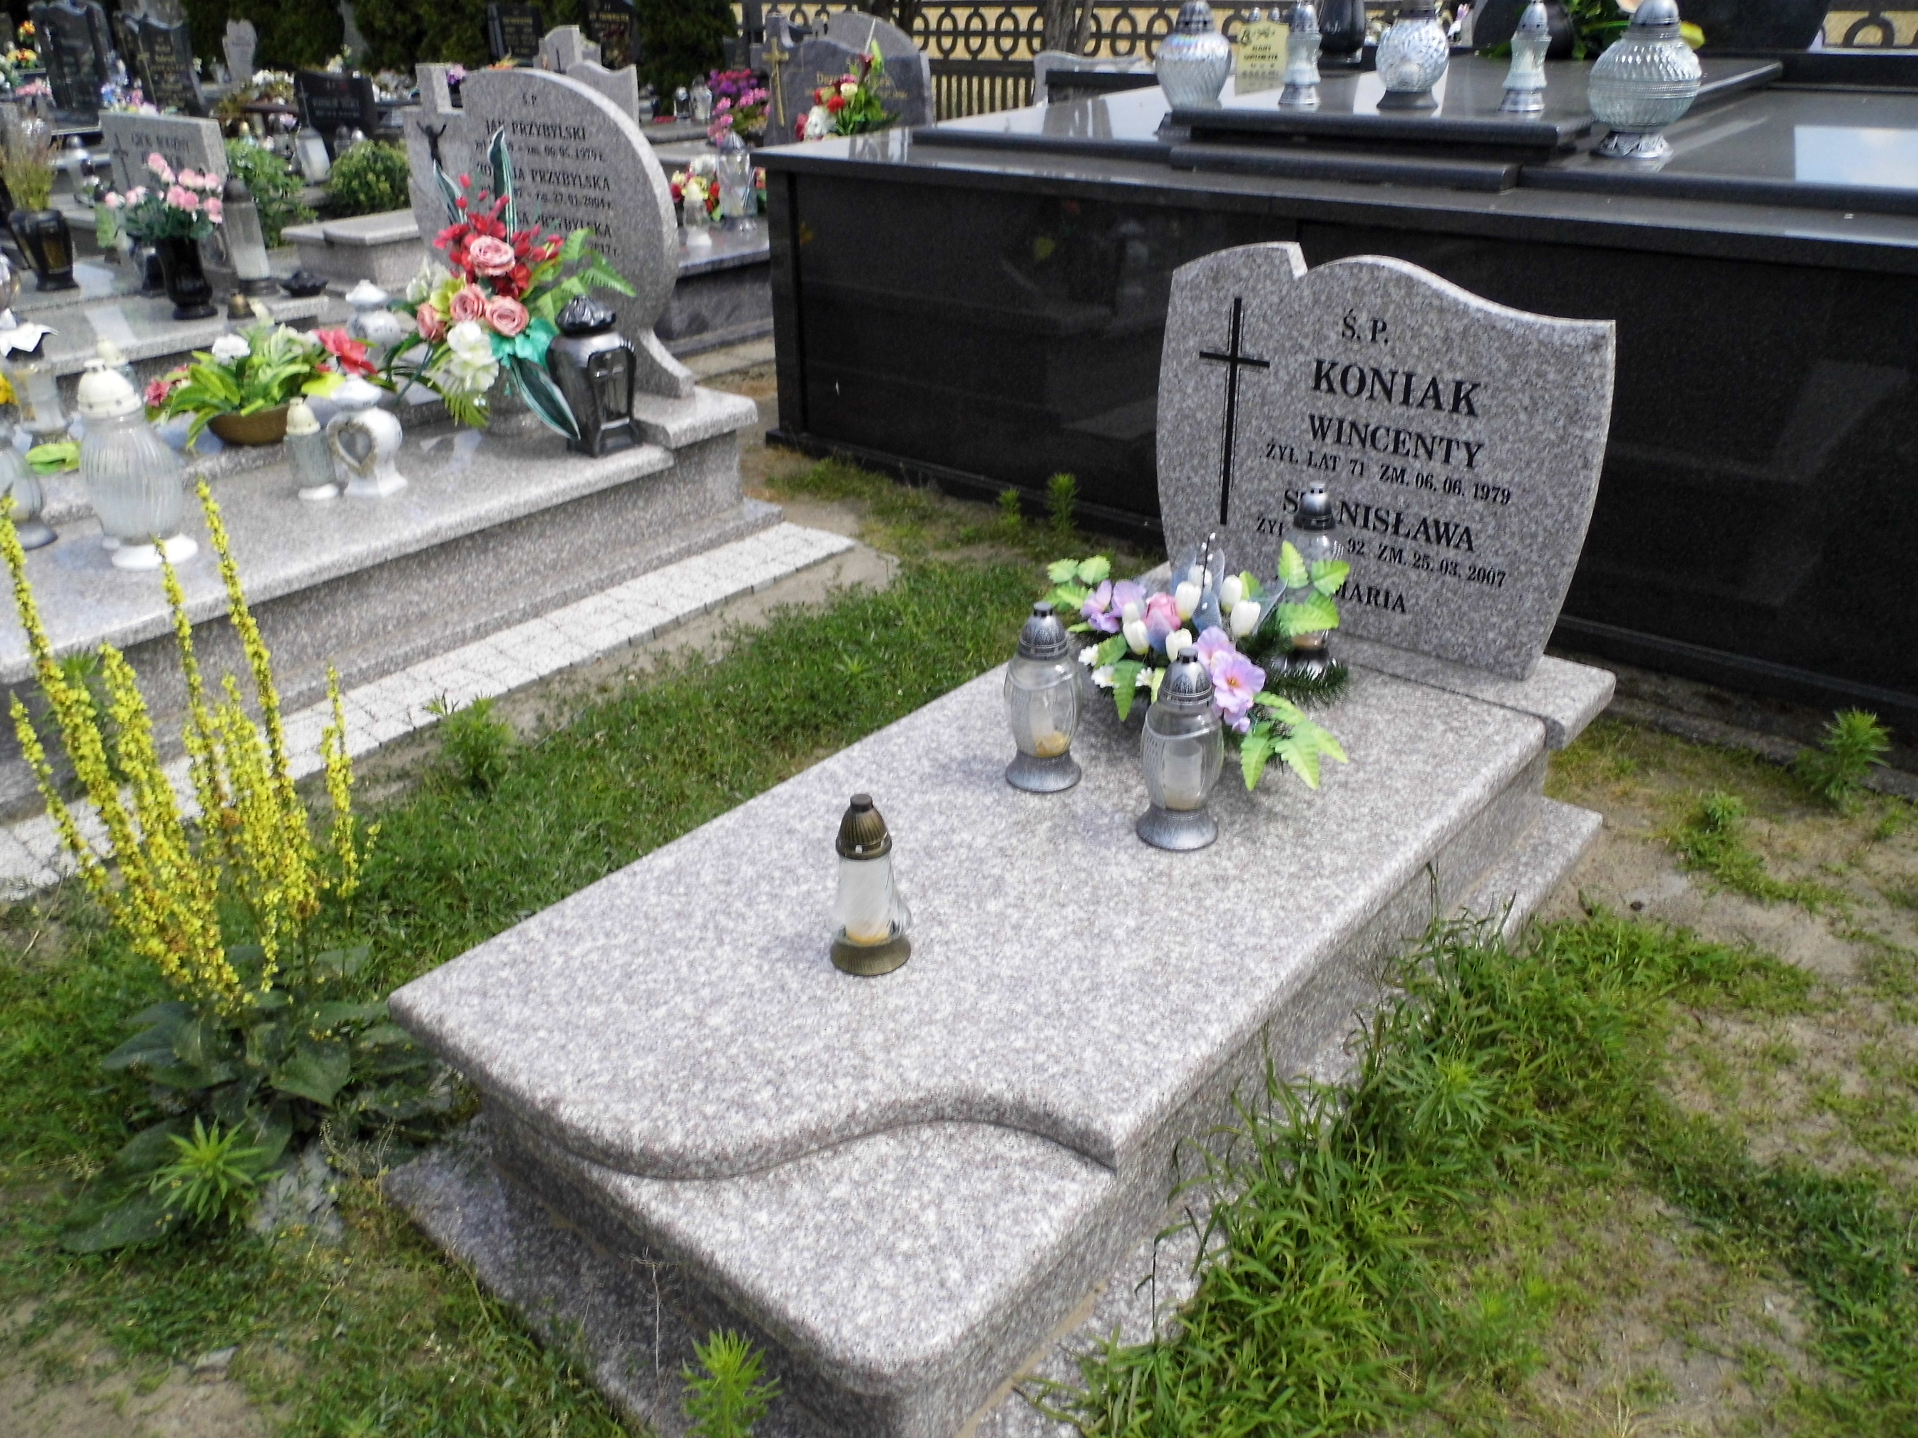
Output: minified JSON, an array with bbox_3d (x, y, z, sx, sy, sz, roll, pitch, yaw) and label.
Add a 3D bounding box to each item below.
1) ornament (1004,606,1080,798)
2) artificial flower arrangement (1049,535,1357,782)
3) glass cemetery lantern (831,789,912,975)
[{"bbox_3d":[0.140,-0.043,2.247,0.127,0.304,0.127,0,28,0],"label":"ornament"},{"bbox_3d":[0.393,-0.114,2.320,0.460,0.220,0.350,19,33,35],"label":"artificial flower arrangement"},{"bbox_3d":[-0.120,0.210,1.836,0.108,0.246,0.108,0,28,0],"label":"glass cemetery lantern"}]

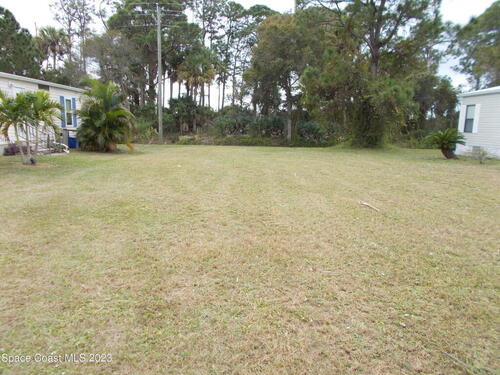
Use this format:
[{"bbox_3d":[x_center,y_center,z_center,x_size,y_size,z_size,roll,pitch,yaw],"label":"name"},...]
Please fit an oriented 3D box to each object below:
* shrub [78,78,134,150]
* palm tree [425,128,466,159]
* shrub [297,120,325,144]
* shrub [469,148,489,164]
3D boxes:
[{"bbox_3d":[-7.443,-3.652,19.500,2.765,3.655,2.682,1,9,0],"label":"shrub"},{"bbox_3d":[9.444,-2.137,18.300,1.710,1.452,1.659,1,9,0],"label":"palm tree"},{"bbox_3d":[4.578,-4.098,28.500,2.083,1.929,2.021,1,9,0],"label":"shrub"},{"bbox_3d":[9.846,-1.337,16.200,0.729,0.671,0.707,1,9,0],"label":"shrub"}]

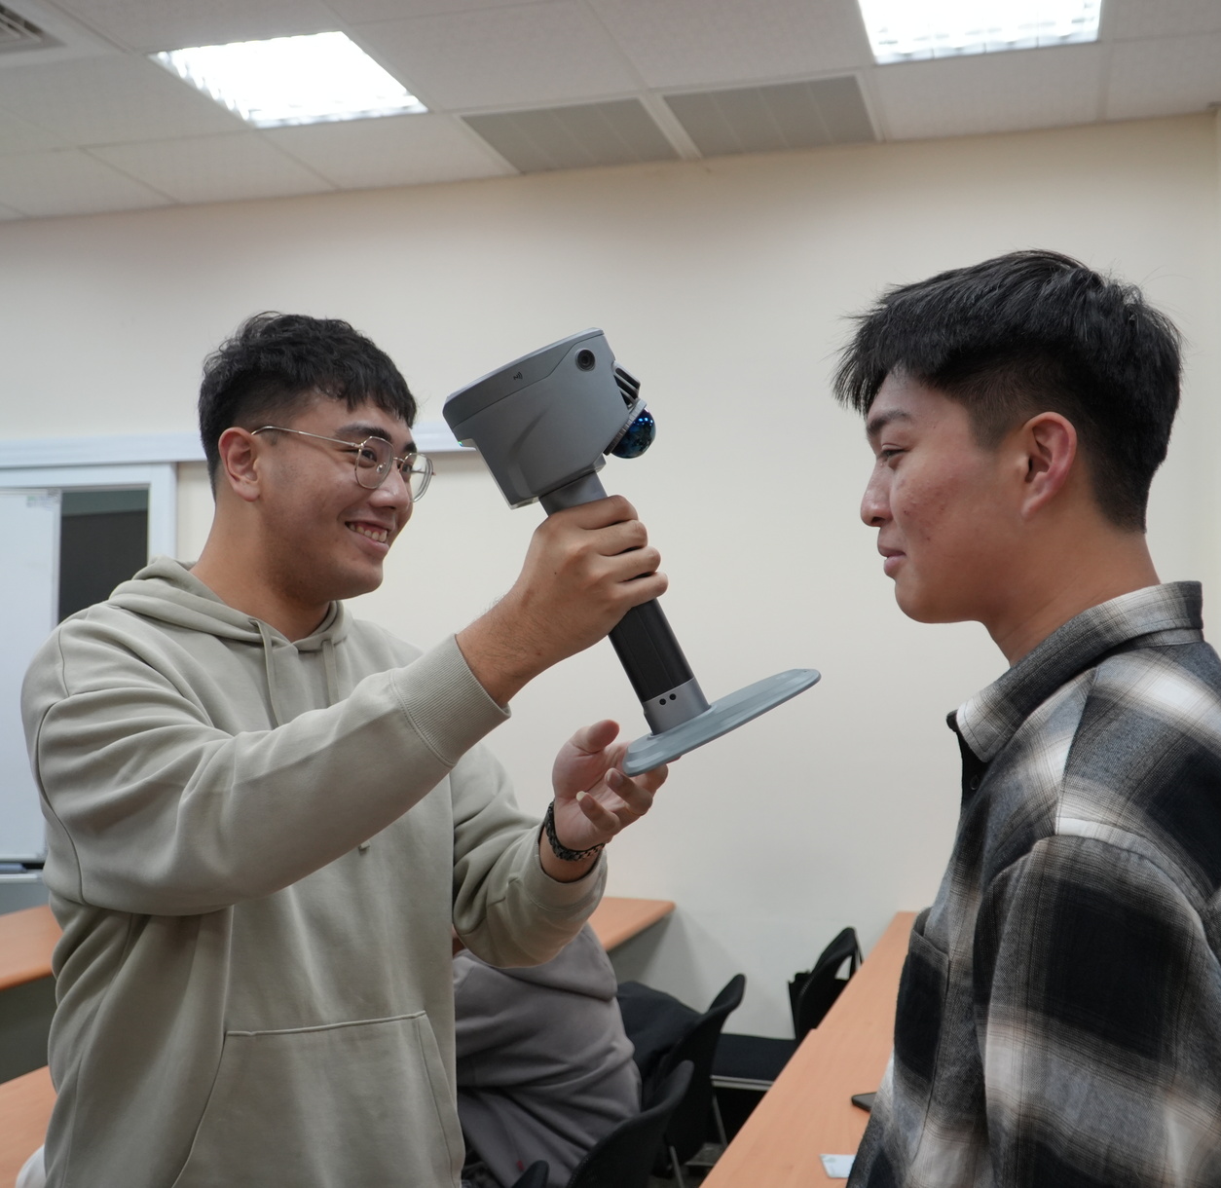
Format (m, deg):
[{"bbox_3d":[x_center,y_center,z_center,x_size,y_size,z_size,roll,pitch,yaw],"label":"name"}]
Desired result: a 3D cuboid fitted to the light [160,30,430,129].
[{"bbox_3d":[-0.863,-1.426,3.807,0.570,0.070,0.570,0,-2,16],"label":"light"}]

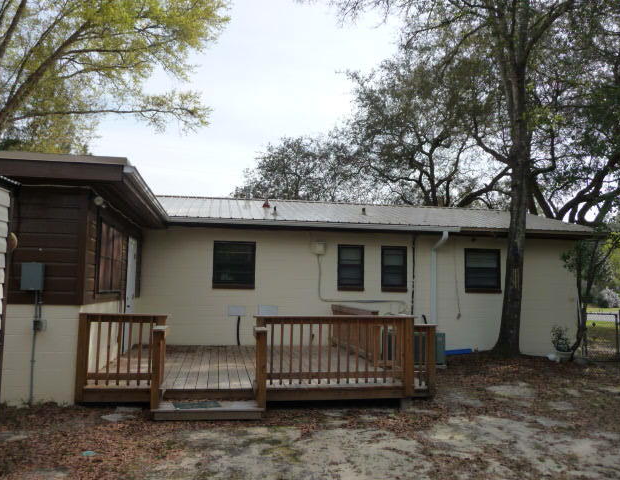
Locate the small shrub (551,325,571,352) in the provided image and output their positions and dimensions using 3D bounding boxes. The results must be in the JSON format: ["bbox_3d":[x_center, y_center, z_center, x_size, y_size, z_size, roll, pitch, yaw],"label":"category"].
[{"bbox_3d":[5.939,2.358,12.285,0.420,0.630,0.380,2,-6,-10],"label":"small shrub"}]

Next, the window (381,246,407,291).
[{"bbox_3d":[1.973,0.693,12.084,0.634,1.050,0.120,2,-6,-10],"label":"window"}]

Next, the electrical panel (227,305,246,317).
[{"bbox_3d":[-1.585,1.540,11.295,0.410,0.250,0.120,2,-6,-10],"label":"electrical panel"}]

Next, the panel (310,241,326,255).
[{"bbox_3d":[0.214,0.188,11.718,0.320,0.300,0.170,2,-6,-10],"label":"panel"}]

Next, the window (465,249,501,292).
[{"bbox_3d":[4.174,0.759,12.473,0.932,1.040,0.120,2,-6,-10],"label":"window"}]

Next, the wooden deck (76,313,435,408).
[{"bbox_3d":[-0.947,1.729,8.851,4.570,1.140,5.000,2,-6,-10],"label":"wooden deck"}]

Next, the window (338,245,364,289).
[{"bbox_3d":[0.953,0.653,11.905,0.628,1.045,0.120,2,-6,-10],"label":"window"}]

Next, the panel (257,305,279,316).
[{"bbox_3d":[-0.915,1.564,11.413,0.470,0.260,0.120,2,-6,-10],"label":"panel"}]

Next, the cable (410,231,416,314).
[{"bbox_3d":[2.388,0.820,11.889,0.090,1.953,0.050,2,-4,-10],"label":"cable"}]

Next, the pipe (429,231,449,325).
[{"bbox_3d":[2.978,1.138,11.897,0.150,2.630,0.620,2,-6,-10],"label":"pipe"}]

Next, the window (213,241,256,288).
[{"bbox_3d":[-1.662,0.565,11.443,0.955,1.035,0.120,2,-6,-10],"label":"window"}]

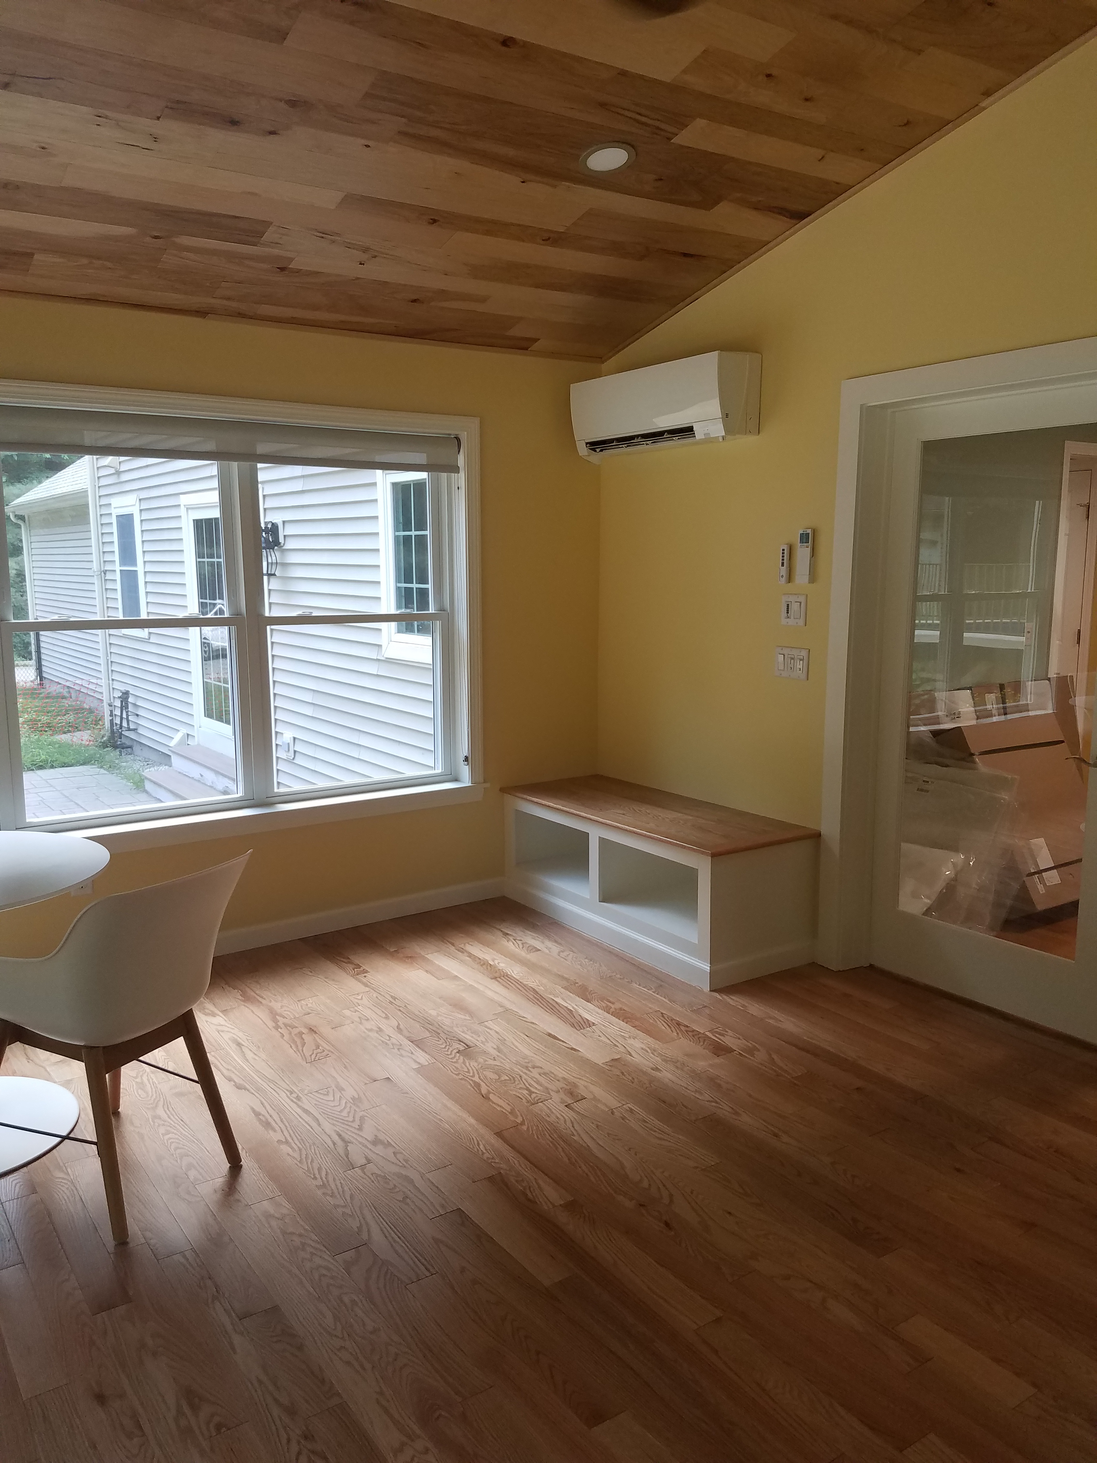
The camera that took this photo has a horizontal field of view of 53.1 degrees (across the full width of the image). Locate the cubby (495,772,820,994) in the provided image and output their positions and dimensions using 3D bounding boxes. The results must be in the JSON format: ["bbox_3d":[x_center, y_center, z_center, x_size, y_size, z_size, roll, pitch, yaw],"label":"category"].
[{"bbox_3d":[0.400,0.559,4.505,0.536,0.504,1.358,-6,11,-34],"label":"cubby"}]

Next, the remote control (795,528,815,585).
[{"bbox_3d":[0.931,-0.634,3.984,0.025,0.191,0.058,-6,11,-34],"label":"remote control"}]

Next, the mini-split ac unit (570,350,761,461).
[{"bbox_3d":[0.440,-1.286,4.428,0.225,0.321,0.922,-6,11,-34],"label":"mini-split ac unit"}]

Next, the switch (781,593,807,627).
[{"bbox_3d":[0.906,-0.445,4.064,0.012,0.114,0.117,-6,11,-34],"label":"switch"}]

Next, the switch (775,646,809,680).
[{"bbox_3d":[0.907,-0.252,4.094,0.012,0.114,0.162,-6,11,-34],"label":"switch"}]

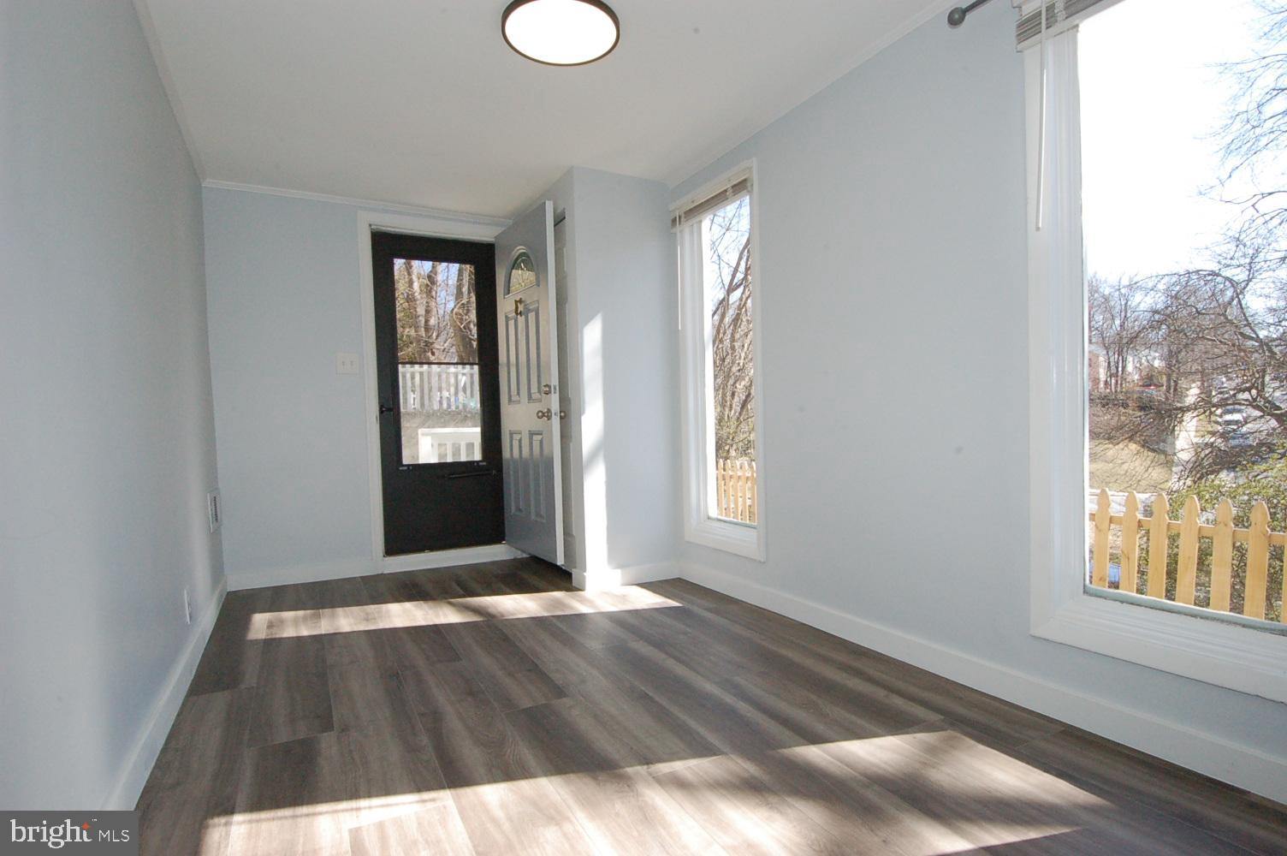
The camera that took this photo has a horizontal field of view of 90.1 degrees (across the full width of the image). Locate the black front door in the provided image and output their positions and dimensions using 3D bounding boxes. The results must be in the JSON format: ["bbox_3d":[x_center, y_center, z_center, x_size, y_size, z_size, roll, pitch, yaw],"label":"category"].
[{"bbox_3d":[-1.326,-0.218,4.195,0.786,2.036,0.045,-2,1,-28],"label":"black front door"}]

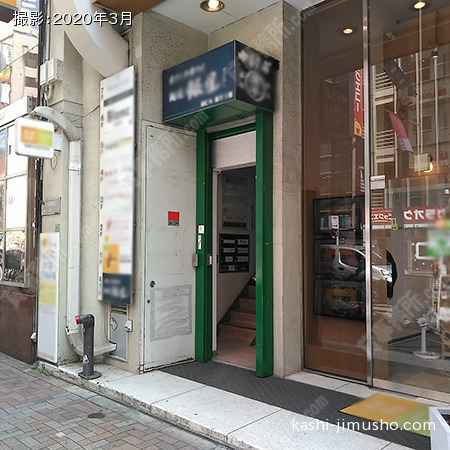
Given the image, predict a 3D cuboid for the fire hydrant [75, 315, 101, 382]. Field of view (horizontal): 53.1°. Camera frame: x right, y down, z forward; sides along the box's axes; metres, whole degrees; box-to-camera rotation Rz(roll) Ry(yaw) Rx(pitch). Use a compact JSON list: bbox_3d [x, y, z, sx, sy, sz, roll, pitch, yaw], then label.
[{"bbox_3d":[-1.543,1.376,5.137,0.250,0.690,0.290,-3,-4,44],"label":"fire hydrant"}]

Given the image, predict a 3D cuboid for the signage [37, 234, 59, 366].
[{"bbox_3d":[-2.215,0.894,5.673,0.525,1.583,0.037,-2,-3,43],"label":"signage"}]

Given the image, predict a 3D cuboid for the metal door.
[{"bbox_3d":[-0.690,0.261,5.656,0.053,2.955,0.855,-2,-3,43],"label":"metal door"}]

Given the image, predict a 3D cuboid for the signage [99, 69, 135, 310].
[{"bbox_3d":[-1.354,-0.473,5.626,0.738,2.854,0.052,-2,-3,43],"label":"signage"}]

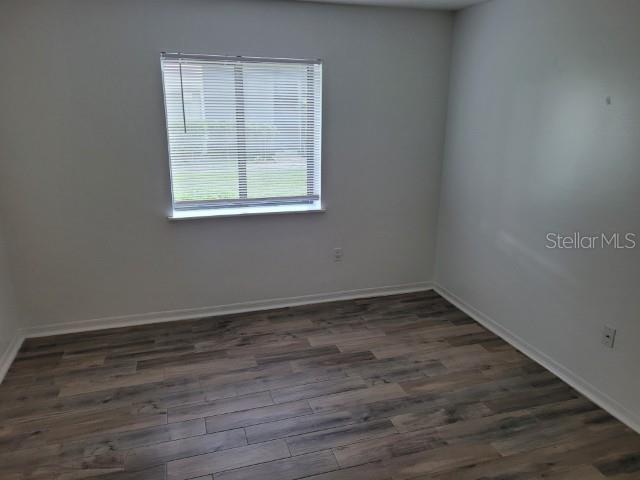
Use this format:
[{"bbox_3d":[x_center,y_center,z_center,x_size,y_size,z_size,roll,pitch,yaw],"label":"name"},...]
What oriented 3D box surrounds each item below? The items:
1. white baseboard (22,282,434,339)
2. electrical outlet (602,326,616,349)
[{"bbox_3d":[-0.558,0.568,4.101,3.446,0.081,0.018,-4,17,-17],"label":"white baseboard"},{"bbox_3d":[1.657,0.560,2.768,0.012,0.116,0.074,-4,17,-17],"label":"electrical outlet"}]

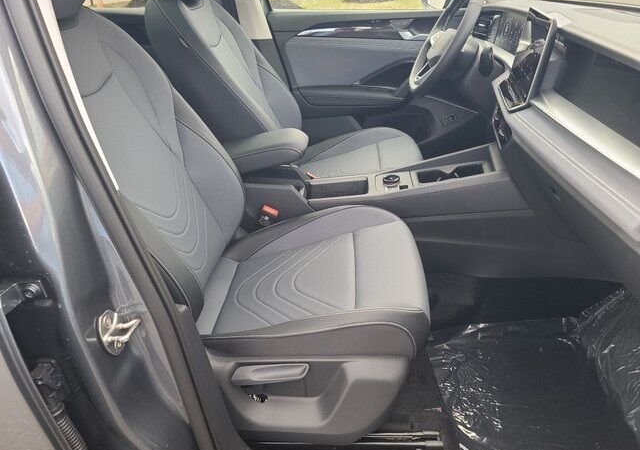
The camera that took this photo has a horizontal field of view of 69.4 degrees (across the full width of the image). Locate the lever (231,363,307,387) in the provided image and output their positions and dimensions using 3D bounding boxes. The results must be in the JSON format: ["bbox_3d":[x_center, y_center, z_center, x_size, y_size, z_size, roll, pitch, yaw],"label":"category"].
[{"bbox_3d":[-0.107,0.334,1.018,0.167,0.038,0.040,-3,30,3],"label":"lever"}]

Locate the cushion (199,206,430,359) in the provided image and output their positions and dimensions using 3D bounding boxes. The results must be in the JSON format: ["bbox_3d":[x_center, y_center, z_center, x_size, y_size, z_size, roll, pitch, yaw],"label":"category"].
[{"bbox_3d":[0.016,0.129,1.219,0.520,0.170,0.510,-3,30,3],"label":"cushion"}]

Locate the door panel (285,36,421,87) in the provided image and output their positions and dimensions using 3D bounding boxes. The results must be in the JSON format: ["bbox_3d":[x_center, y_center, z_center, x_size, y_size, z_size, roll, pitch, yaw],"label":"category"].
[{"bbox_3d":[0.170,-0.688,1.947,0.585,0.210,0.060,1,31,1],"label":"door panel"}]

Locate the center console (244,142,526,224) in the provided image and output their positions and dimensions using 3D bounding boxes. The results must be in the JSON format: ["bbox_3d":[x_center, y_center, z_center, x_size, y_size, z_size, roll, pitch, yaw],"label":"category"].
[{"bbox_3d":[0.190,-0.112,1.462,0.825,0.170,0.220,-5,30,4],"label":"center console"}]

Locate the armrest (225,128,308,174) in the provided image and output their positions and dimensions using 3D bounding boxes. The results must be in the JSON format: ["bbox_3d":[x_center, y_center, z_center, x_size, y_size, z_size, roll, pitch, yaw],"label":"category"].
[{"bbox_3d":[-0.170,-0.233,1.399,0.295,0.090,0.180,-2,30,3],"label":"armrest"}]

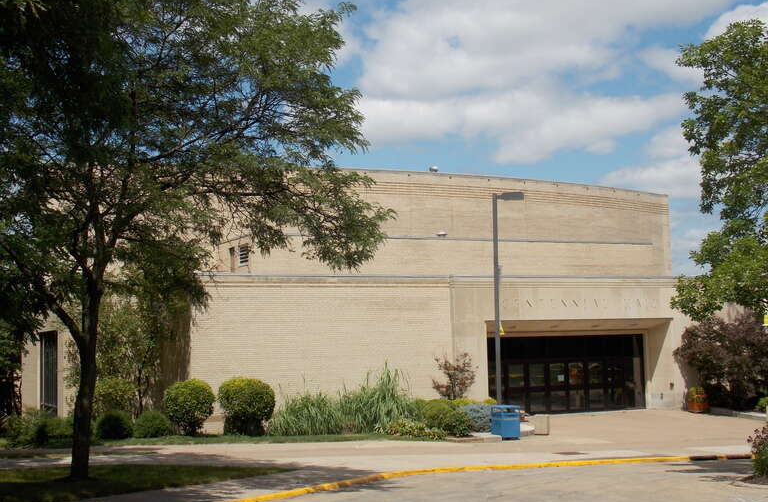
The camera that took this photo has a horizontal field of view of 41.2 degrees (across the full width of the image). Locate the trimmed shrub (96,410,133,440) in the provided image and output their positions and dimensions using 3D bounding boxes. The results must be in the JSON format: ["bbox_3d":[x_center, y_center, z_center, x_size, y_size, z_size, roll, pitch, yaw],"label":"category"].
[{"bbox_3d":[-8.197,5.287,31.100,1.100,0.840,1.100,-1,-5,0],"label":"trimmed shrub"}]

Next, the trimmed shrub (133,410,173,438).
[{"bbox_3d":[-7.100,5.290,31.300,1.180,0.820,1.150,-1,-5,0],"label":"trimmed shrub"}]

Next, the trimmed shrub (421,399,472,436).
[{"bbox_3d":[1.935,5.155,31.600,1.550,1.000,1.350,-1,-5,0],"label":"trimmed shrub"}]

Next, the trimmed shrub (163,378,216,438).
[{"bbox_3d":[-6.076,4.876,31.800,1.580,1.720,1.550,-1,-5,0],"label":"trimmed shrub"}]

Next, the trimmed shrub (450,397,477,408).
[{"bbox_3d":[2.672,5.360,34.300,0.950,0.800,0.950,-1,-5,0],"label":"trimmed shrub"}]

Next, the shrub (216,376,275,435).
[{"bbox_3d":[-4.298,4.876,31.900,1.750,1.760,1.700,-1,-5,0],"label":"shrub"}]

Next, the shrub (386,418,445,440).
[{"bbox_3d":[0.963,5.426,31.200,1.800,0.600,1.100,-1,-5,0],"label":"shrub"}]

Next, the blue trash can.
[{"bbox_3d":[3.750,5.293,31.500,0.660,1.030,0.660,1,-6,-24],"label":"blue trash can"}]

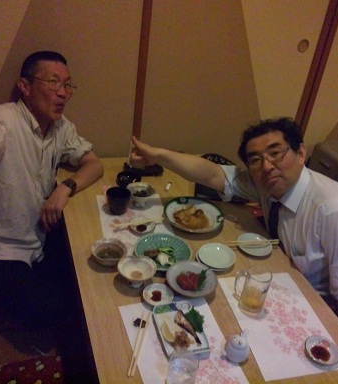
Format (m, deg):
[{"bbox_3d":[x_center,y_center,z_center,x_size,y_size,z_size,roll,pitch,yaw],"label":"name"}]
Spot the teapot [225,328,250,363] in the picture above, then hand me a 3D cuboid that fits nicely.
[{"bbox_3d":[0.186,0.412,1.142,0.064,0.064,0.084,19,32,20],"label":"teapot"}]

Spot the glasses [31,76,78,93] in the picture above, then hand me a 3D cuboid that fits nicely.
[{"bbox_3d":[-0.432,-0.398,1.564,0.140,0.045,0.140,26,16,28],"label":"glasses"}]

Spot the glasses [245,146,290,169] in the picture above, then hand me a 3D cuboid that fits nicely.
[{"bbox_3d":[0.341,-0.106,1.341,0.140,0.045,0.140,-20,-4,38],"label":"glasses"}]

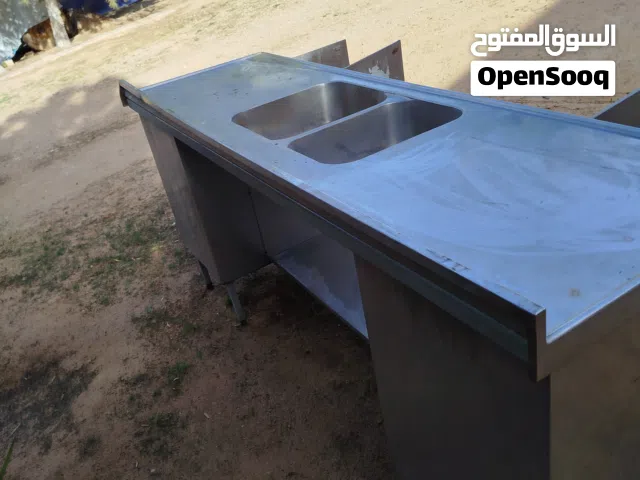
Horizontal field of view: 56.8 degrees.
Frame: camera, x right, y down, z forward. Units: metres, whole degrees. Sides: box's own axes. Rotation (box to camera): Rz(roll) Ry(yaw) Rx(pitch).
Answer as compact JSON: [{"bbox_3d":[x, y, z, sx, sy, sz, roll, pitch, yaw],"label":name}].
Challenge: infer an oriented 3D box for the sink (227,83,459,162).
[{"bbox_3d":[0.062,-0.284,1.738,0.423,0.165,0.658,-25,32,-22],"label":"sink"}]

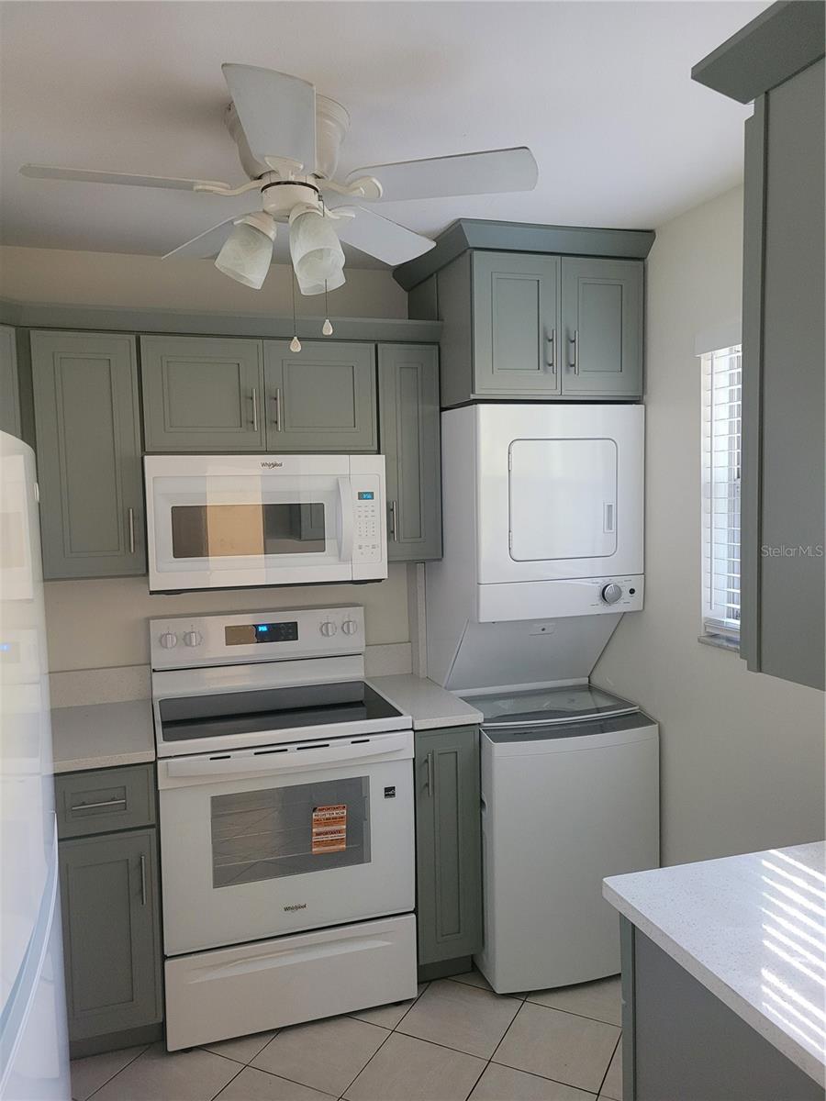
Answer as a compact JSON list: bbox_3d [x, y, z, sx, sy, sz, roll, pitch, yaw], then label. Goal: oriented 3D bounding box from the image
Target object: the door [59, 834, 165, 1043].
[{"bbox_3d":[-0.871,1.087,2.347,0.296,0.579,0.022,-3,5,-18],"label":"door"}]

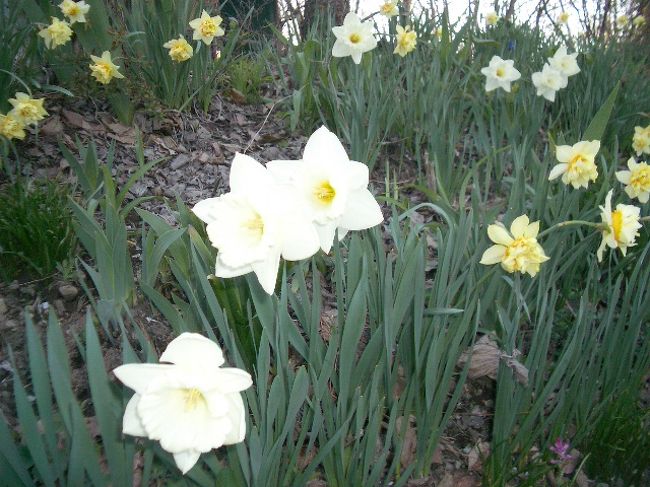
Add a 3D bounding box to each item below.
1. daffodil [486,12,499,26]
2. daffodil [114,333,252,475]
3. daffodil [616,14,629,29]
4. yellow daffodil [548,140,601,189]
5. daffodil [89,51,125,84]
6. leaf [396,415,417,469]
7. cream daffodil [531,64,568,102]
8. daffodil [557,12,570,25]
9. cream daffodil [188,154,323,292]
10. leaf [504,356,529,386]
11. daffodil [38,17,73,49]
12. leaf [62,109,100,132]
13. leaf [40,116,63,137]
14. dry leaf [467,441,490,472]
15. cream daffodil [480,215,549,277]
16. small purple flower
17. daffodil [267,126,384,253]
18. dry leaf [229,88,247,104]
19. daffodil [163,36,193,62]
[{"bbox_3d":[0.912,-1.233,3.600,0.078,0.085,0.050,5,29,13],"label":"daffodil"},{"bbox_3d":[-0.106,0.119,0.490,0.103,0.103,0.060,-2,9,-6],"label":"daffodil"},{"bbox_3d":[1.811,-1.352,4.000,0.076,0.082,0.050,8,30,22],"label":"daffodil"},{"bbox_3d":[0.387,-0.123,1.020,0.083,0.078,0.052,1,32,4],"label":"yellow daffodil"},{"bbox_3d":[-0.499,-0.402,1.500,0.080,0.077,0.050,1,32,3],"label":"daffodil"},{"bbox_3d":[0.107,0.261,0.865,0.030,0.020,0.080,4,33,6],"label":"leaf"},{"bbox_3d":[0.530,-0.380,1.550,0.090,0.092,0.050,11,29,28],"label":"cream daffodil"},{"bbox_3d":[1.162,-1.096,3.200,0.066,0.062,0.045,-2,7,-5],"label":"daffodil"},{"bbox_3d":[-0.054,-0.015,0.510,0.102,0.107,0.060,6,15,16],"label":"cream daffodil"},{"bbox_3d":[0.268,0.179,0.920,0.033,0.036,0.025,-7,23,-17],"label":"leaf"},{"bbox_3d":[-0.595,-0.466,1.450,0.068,0.068,0.048,-13,18,-29],"label":"daffodil"},{"bbox_3d":[-0.623,-0.315,1.680,0.090,0.033,0.065,11,34,16],"label":"leaf"},{"bbox_3d":[-0.689,-0.296,1.660,0.060,0.028,0.055,0,33,0],"label":"leaf"},{"bbox_3d":[0.197,0.274,0.845,0.030,0.020,0.040,-4,33,-6],"label":"dry leaf"},{"bbox_3d":[0.231,0.002,0.800,0.082,0.076,0.052,0,23,0],"label":"cream daffodil"},{"bbox_3d":[0.294,0.260,0.820,0.026,0.028,0.025,0,22,0],"label":"small purple flower"},{"bbox_3d":[0.000,-0.044,0.530,0.098,0.101,0.058,3,19,7],"label":"daffodil"},{"bbox_3d":[-0.250,-0.425,1.900,0.045,0.030,0.040,-3,20,-7],"label":"dry leaf"},{"bbox_3d":[-0.337,-0.443,1.500,0.067,0.060,0.045,-6,26,-14],"label":"daffodil"}]

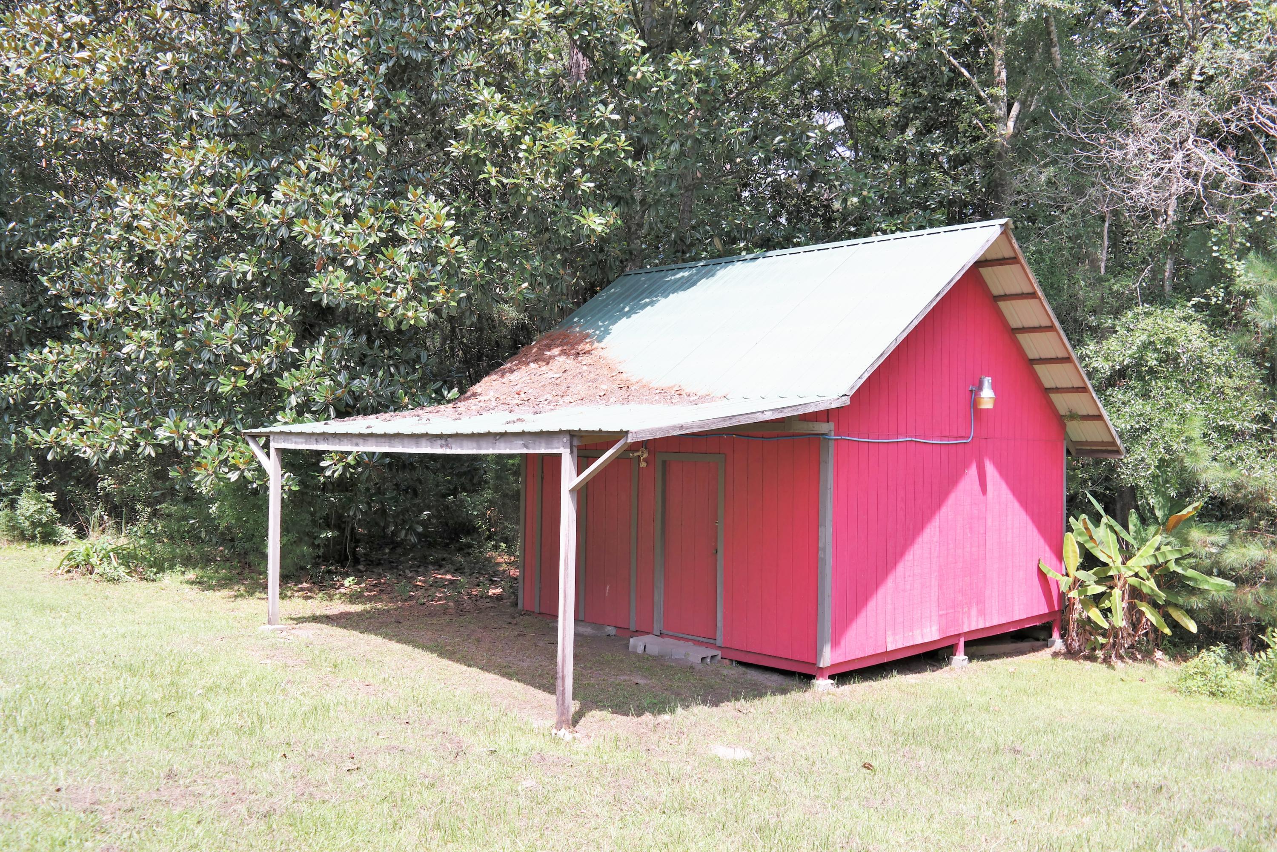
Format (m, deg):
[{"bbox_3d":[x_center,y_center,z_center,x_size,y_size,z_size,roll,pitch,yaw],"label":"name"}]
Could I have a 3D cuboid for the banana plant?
[{"bbox_3d":[7.330,2.190,14.250,2.600,2.350,2.300,1,-2,0],"label":"banana plant"}]

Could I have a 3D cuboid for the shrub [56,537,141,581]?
[{"bbox_3d":[-8.250,1.990,14.600,1.200,0.600,1.050,1,-2,0],"label":"shrub"}]

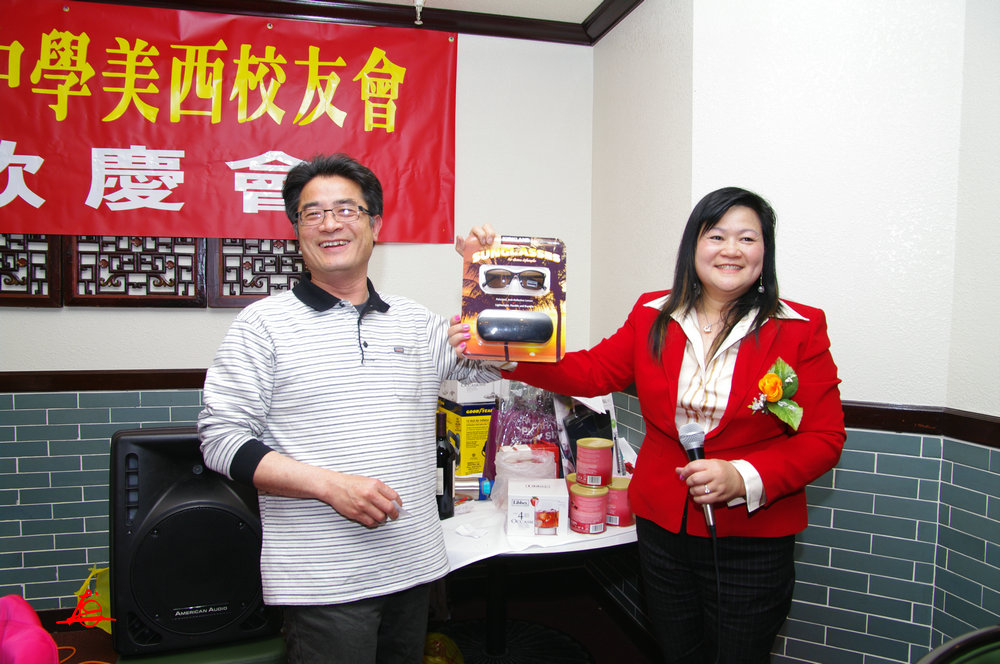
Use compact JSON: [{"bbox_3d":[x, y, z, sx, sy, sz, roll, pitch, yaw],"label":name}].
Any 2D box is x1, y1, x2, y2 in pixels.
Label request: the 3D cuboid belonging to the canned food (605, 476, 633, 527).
[{"bbox_3d":[0.345,0.486,1.916,0.103,0.118,0.103,0,4,0],"label":"canned food"}]

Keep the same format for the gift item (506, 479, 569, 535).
[{"bbox_3d":[0.105,0.490,1.876,0.162,0.112,0.157,0,4,0],"label":"gift item"}]

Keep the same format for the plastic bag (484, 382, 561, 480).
[{"bbox_3d":[0.071,0.349,2.227,0.255,0.345,0.160,0,4,0],"label":"plastic bag"}]

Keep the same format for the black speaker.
[{"bbox_3d":[-0.923,0.586,2.082,0.432,0.625,0.360,-1,4,-17],"label":"black speaker"}]

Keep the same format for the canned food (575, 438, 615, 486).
[{"bbox_3d":[0.269,0.369,1.886,0.103,0.118,0.103,0,4,0],"label":"canned food"}]

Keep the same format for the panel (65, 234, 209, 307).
[{"bbox_3d":[-1.458,-0.399,2.666,0.524,0.600,0.035,-1,4,-12],"label":"panel"}]

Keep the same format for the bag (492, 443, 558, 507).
[{"bbox_3d":[0.077,0.445,2.078,0.205,0.175,0.150,0,4,0],"label":"bag"}]

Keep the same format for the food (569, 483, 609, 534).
[{"bbox_3d":[0.247,0.489,1.862,0.103,0.118,0.103,0,4,0],"label":"food"}]

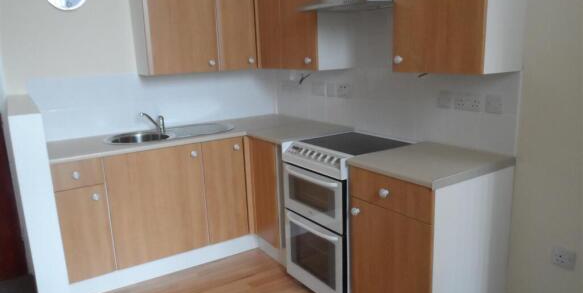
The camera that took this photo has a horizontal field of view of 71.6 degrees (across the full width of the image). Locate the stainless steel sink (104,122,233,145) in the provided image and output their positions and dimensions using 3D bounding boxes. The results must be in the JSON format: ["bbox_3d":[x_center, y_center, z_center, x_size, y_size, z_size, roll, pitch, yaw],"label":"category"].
[{"bbox_3d":[-0.829,-0.012,2.872,0.870,0.160,0.460,-10,15,-31],"label":"stainless steel sink"}]

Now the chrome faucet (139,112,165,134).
[{"bbox_3d":[-0.949,-0.154,2.784,0.050,0.156,0.200,5,14,31],"label":"chrome faucet"}]

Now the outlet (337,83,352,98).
[{"bbox_3d":[0.370,-0.383,2.793,0.012,0.094,0.145,-10,15,-33],"label":"outlet"}]

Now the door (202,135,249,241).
[{"bbox_3d":[-0.457,0.301,2.818,0.306,0.710,0.020,-10,15,-33],"label":"door"}]

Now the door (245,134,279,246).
[{"bbox_3d":[-0.176,0.316,2.807,0.020,0.715,0.305,-11,16,-34],"label":"door"}]

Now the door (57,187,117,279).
[{"bbox_3d":[-1.205,0.508,2.343,0.295,0.553,0.020,-10,15,-33],"label":"door"}]

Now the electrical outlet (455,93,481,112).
[{"bbox_3d":[0.891,-0.221,2.040,0.012,0.088,0.146,-10,15,-33],"label":"electrical outlet"}]

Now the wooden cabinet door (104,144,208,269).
[{"bbox_3d":[-0.841,0.382,2.610,0.596,0.715,0.020,-10,15,-31],"label":"wooden cabinet door"}]

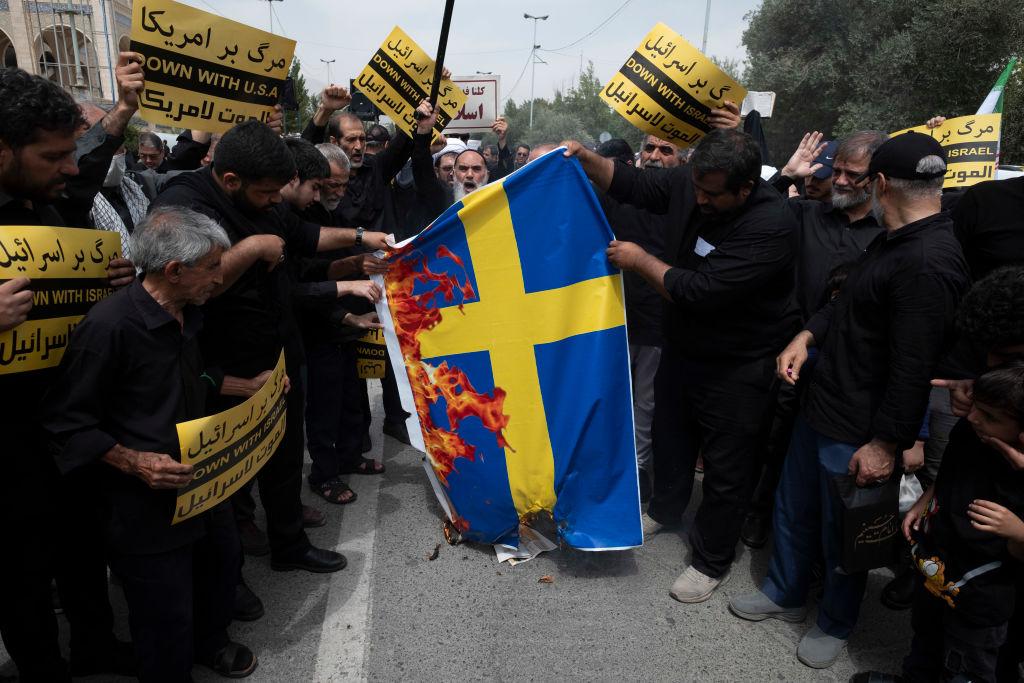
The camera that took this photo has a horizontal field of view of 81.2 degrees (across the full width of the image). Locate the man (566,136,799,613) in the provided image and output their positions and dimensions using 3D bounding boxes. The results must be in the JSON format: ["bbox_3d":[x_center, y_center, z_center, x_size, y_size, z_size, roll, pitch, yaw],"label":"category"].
[{"bbox_3d":[0.658,0.077,2.343,0.760,1.720,0.600,-5,15,-24],"label":"man"}]

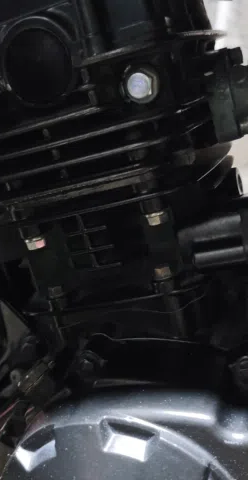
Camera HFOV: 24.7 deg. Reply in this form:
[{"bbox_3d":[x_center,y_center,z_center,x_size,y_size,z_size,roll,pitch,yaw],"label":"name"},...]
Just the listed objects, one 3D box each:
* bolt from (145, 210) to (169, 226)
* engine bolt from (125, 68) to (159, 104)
[{"bbox_3d":[0.020,-0.013,0.350,0.015,0.009,0.015,-9,17,16],"label":"bolt"},{"bbox_3d":[0.010,-0.093,0.342,0.021,0.021,0.012,-9,17,16],"label":"engine bolt"}]

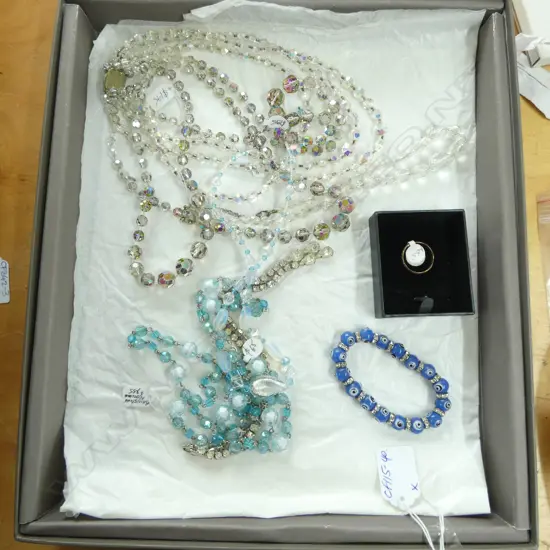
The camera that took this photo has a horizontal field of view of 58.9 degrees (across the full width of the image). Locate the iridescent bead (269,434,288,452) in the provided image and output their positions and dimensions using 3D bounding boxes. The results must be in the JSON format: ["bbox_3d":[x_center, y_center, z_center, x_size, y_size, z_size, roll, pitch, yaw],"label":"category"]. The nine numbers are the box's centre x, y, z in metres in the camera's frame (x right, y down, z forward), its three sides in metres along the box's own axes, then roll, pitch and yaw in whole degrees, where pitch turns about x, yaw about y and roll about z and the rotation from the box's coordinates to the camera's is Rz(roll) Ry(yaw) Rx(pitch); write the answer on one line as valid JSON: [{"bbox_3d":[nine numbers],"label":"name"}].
[{"bbox_3d":[0.003,0.103,0.297,0.010,0.010,0.010,0,81,0],"label":"iridescent bead"}]

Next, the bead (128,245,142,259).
[{"bbox_3d":[-0.097,-0.016,0.340,0.010,0.010,0.010,1,82,2],"label":"bead"}]

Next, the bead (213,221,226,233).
[{"bbox_3d":[-0.035,-0.030,0.310,0.007,0.007,0.007,0,82,0],"label":"bead"}]

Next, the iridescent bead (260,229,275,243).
[{"bbox_3d":[-0.005,-0.026,0.316,0.009,0.009,0.009,1,83,0],"label":"iridescent bead"}]

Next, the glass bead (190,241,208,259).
[{"bbox_3d":[-0.048,-0.015,0.308,0.011,0.011,0.011,0,82,0],"label":"glass bead"}]

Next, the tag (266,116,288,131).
[{"bbox_3d":[0.002,-0.108,0.346,0.015,0.001,0.010,12,83,3],"label":"tag"}]

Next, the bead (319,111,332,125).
[{"bbox_3d":[0.036,-0.112,0.349,0.009,0.009,0.009,1,82,2],"label":"bead"}]

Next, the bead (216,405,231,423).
[{"bbox_3d":[-0.032,0.085,0.298,0.009,0.009,0.010,1,83,0],"label":"bead"}]

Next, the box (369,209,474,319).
[{"bbox_3d":[0.092,-0.007,0.310,0.056,0.019,0.066,-2,83,0],"label":"box"}]

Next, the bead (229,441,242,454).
[{"bbox_3d":[-0.026,0.113,0.320,0.008,0.008,0.008,1,82,2],"label":"bead"}]

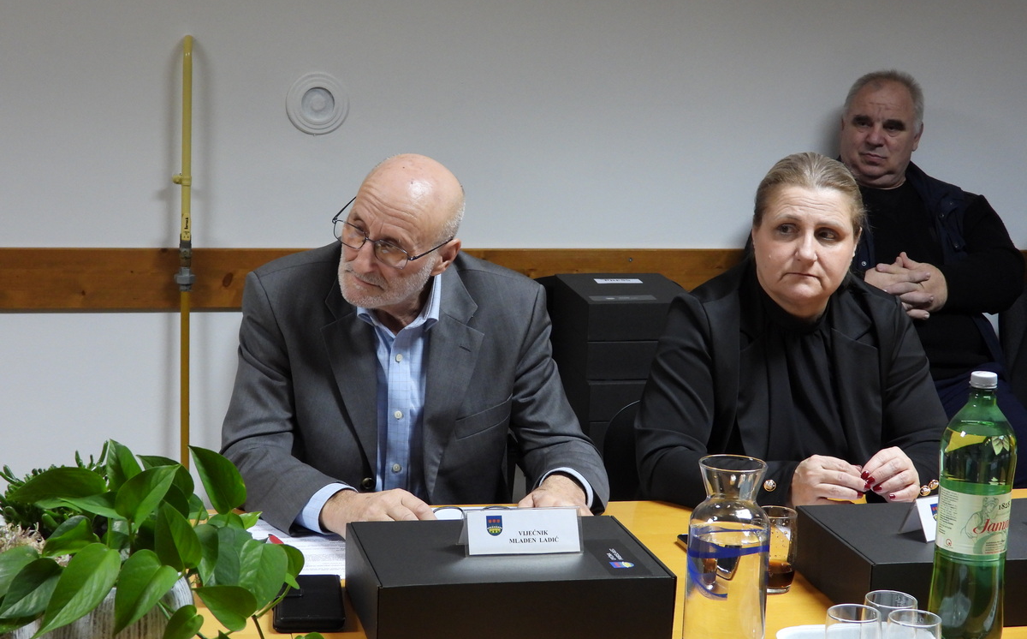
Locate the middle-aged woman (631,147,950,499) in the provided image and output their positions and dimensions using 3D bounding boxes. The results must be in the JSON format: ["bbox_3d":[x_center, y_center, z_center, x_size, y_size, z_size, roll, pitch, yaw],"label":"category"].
[{"bbox_3d":[0.423,0.367,2.828,0.500,1.250,0.660,1,10,-6],"label":"middle-aged woman"}]

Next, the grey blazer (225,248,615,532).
[{"bbox_3d":[-0.143,0.205,2.733,0.570,0.640,0.530,1,10,-6],"label":"grey blazer"}]

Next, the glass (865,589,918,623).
[{"bbox_3d":[0.404,0.349,1.917,0.061,0.101,0.061,2,10,0],"label":"glass"}]

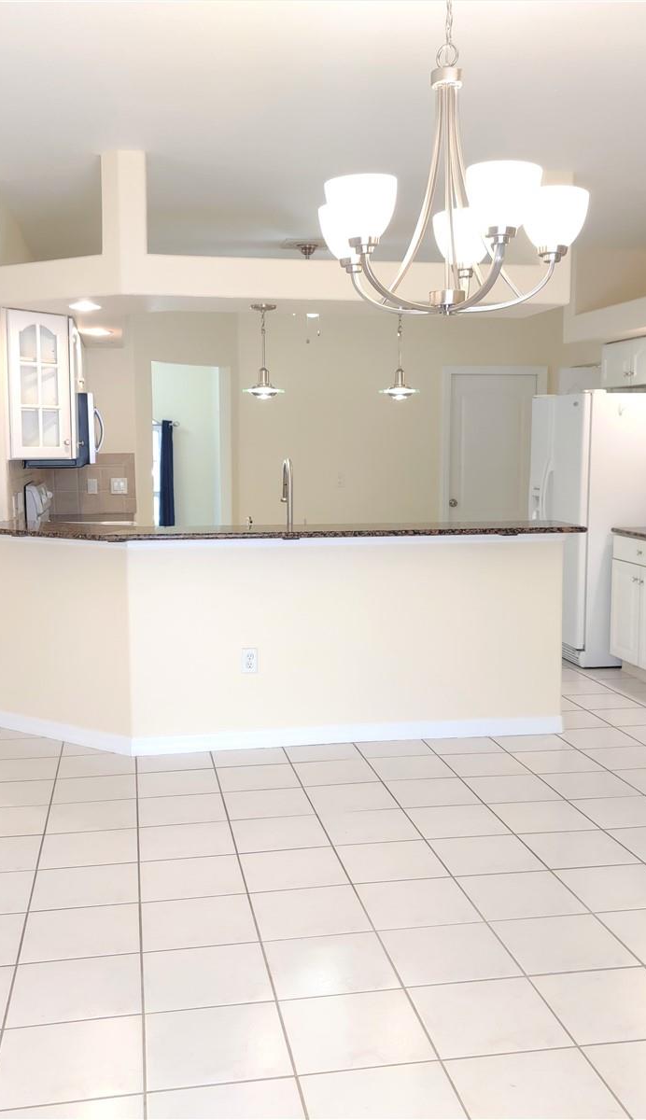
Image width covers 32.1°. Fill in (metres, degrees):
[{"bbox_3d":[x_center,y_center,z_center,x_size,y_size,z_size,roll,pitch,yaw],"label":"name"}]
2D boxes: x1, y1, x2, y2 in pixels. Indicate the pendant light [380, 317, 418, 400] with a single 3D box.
[{"bbox_3d":[0.381,-1.016,5.568,0.200,0.447,0.200,-1,7,-10],"label":"pendant light"}]

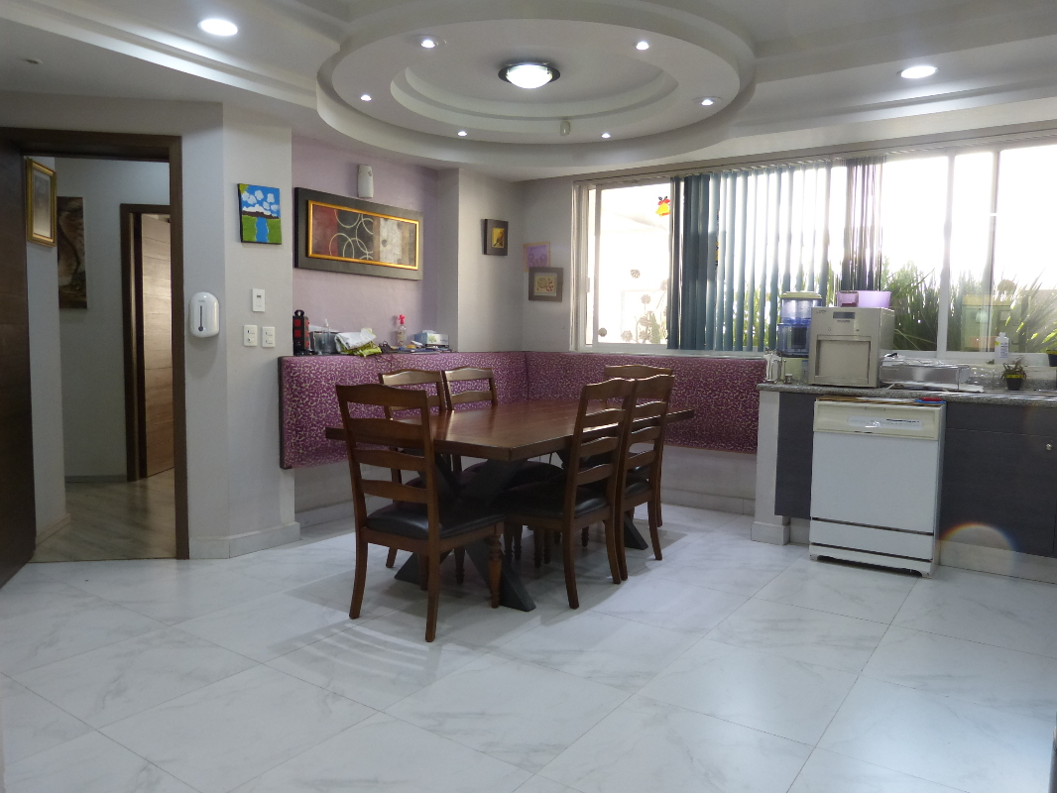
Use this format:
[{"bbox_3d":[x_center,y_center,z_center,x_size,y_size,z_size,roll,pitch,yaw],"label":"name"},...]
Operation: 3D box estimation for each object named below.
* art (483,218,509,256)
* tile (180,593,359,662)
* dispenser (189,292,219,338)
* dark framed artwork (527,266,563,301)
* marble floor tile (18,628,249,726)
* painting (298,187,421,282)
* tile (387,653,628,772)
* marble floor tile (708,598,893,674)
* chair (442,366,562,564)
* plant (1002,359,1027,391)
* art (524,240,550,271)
[{"bbox_3d":[-0.246,-1.219,5.887,0.030,0.260,0.270,4,5,35],"label":"art"},{"bbox_3d":[-1.043,0.950,3.211,0.600,0.012,0.600,4,5,35],"label":"tile"},{"bbox_3d":[-1.682,-0.422,3.961,0.130,0.240,0.105,0,4,-8],"label":"dispenser"},{"bbox_3d":[0.147,-0.893,6.109,0.320,0.265,0.025,4,5,35],"label":"dark framed artwork"},{"bbox_3d":[-1.386,0.983,2.724,0.600,0.010,0.600,4,5,35],"label":"marble floor tile"},{"bbox_3d":[-1.083,-1.045,5.057,0.035,0.480,1.100,4,5,35],"label":"painting"},{"bbox_3d":[-0.056,1.014,2.530,0.600,0.012,0.600,4,5,35],"label":"tile"},{"bbox_3d":[1.120,0.983,3.175,0.600,0.012,0.600,4,5,35],"label":"marble floor tile"},{"bbox_3d":[-0.133,0.352,4.398,0.575,1.025,0.470,4,5,35],"label":"chair"},{"bbox_3d":[2.661,-0.121,4.166,0.115,0.178,0.115,4,5,35],"label":"plant"},{"bbox_3d":[0.068,-1.122,6.159,0.255,0.225,0.015,4,5,35],"label":"art"}]

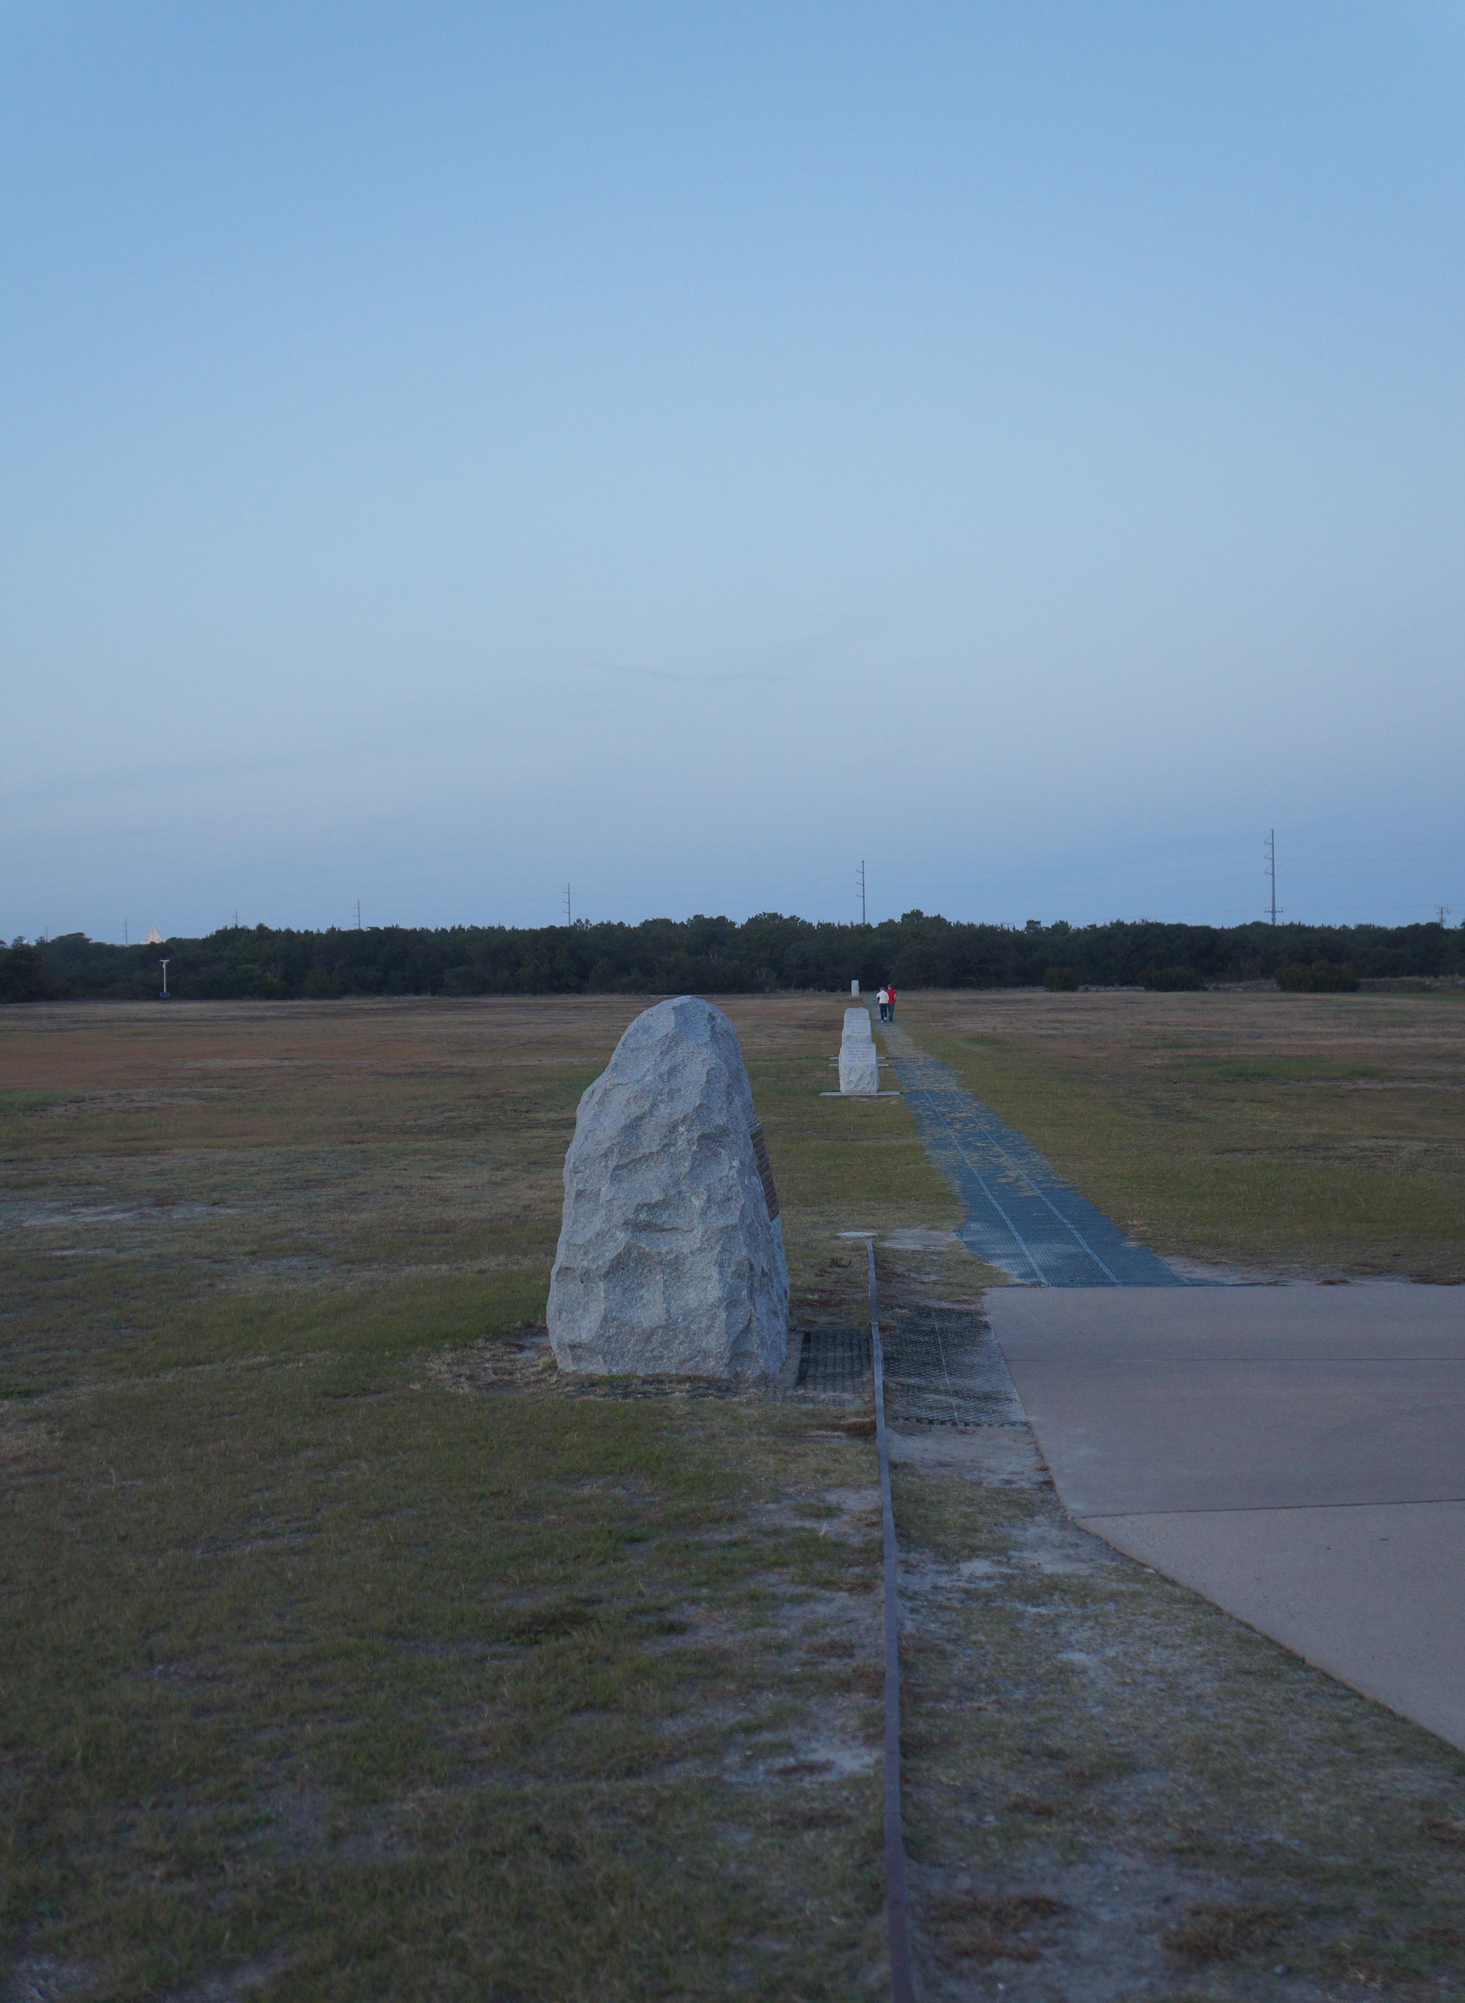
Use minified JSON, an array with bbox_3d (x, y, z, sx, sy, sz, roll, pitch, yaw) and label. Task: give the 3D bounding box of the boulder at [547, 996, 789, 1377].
[{"bbox_3d":[-0.340,0.930,13.600,1.270,1.920,1.400,0,0,4],"label":"boulder"}]

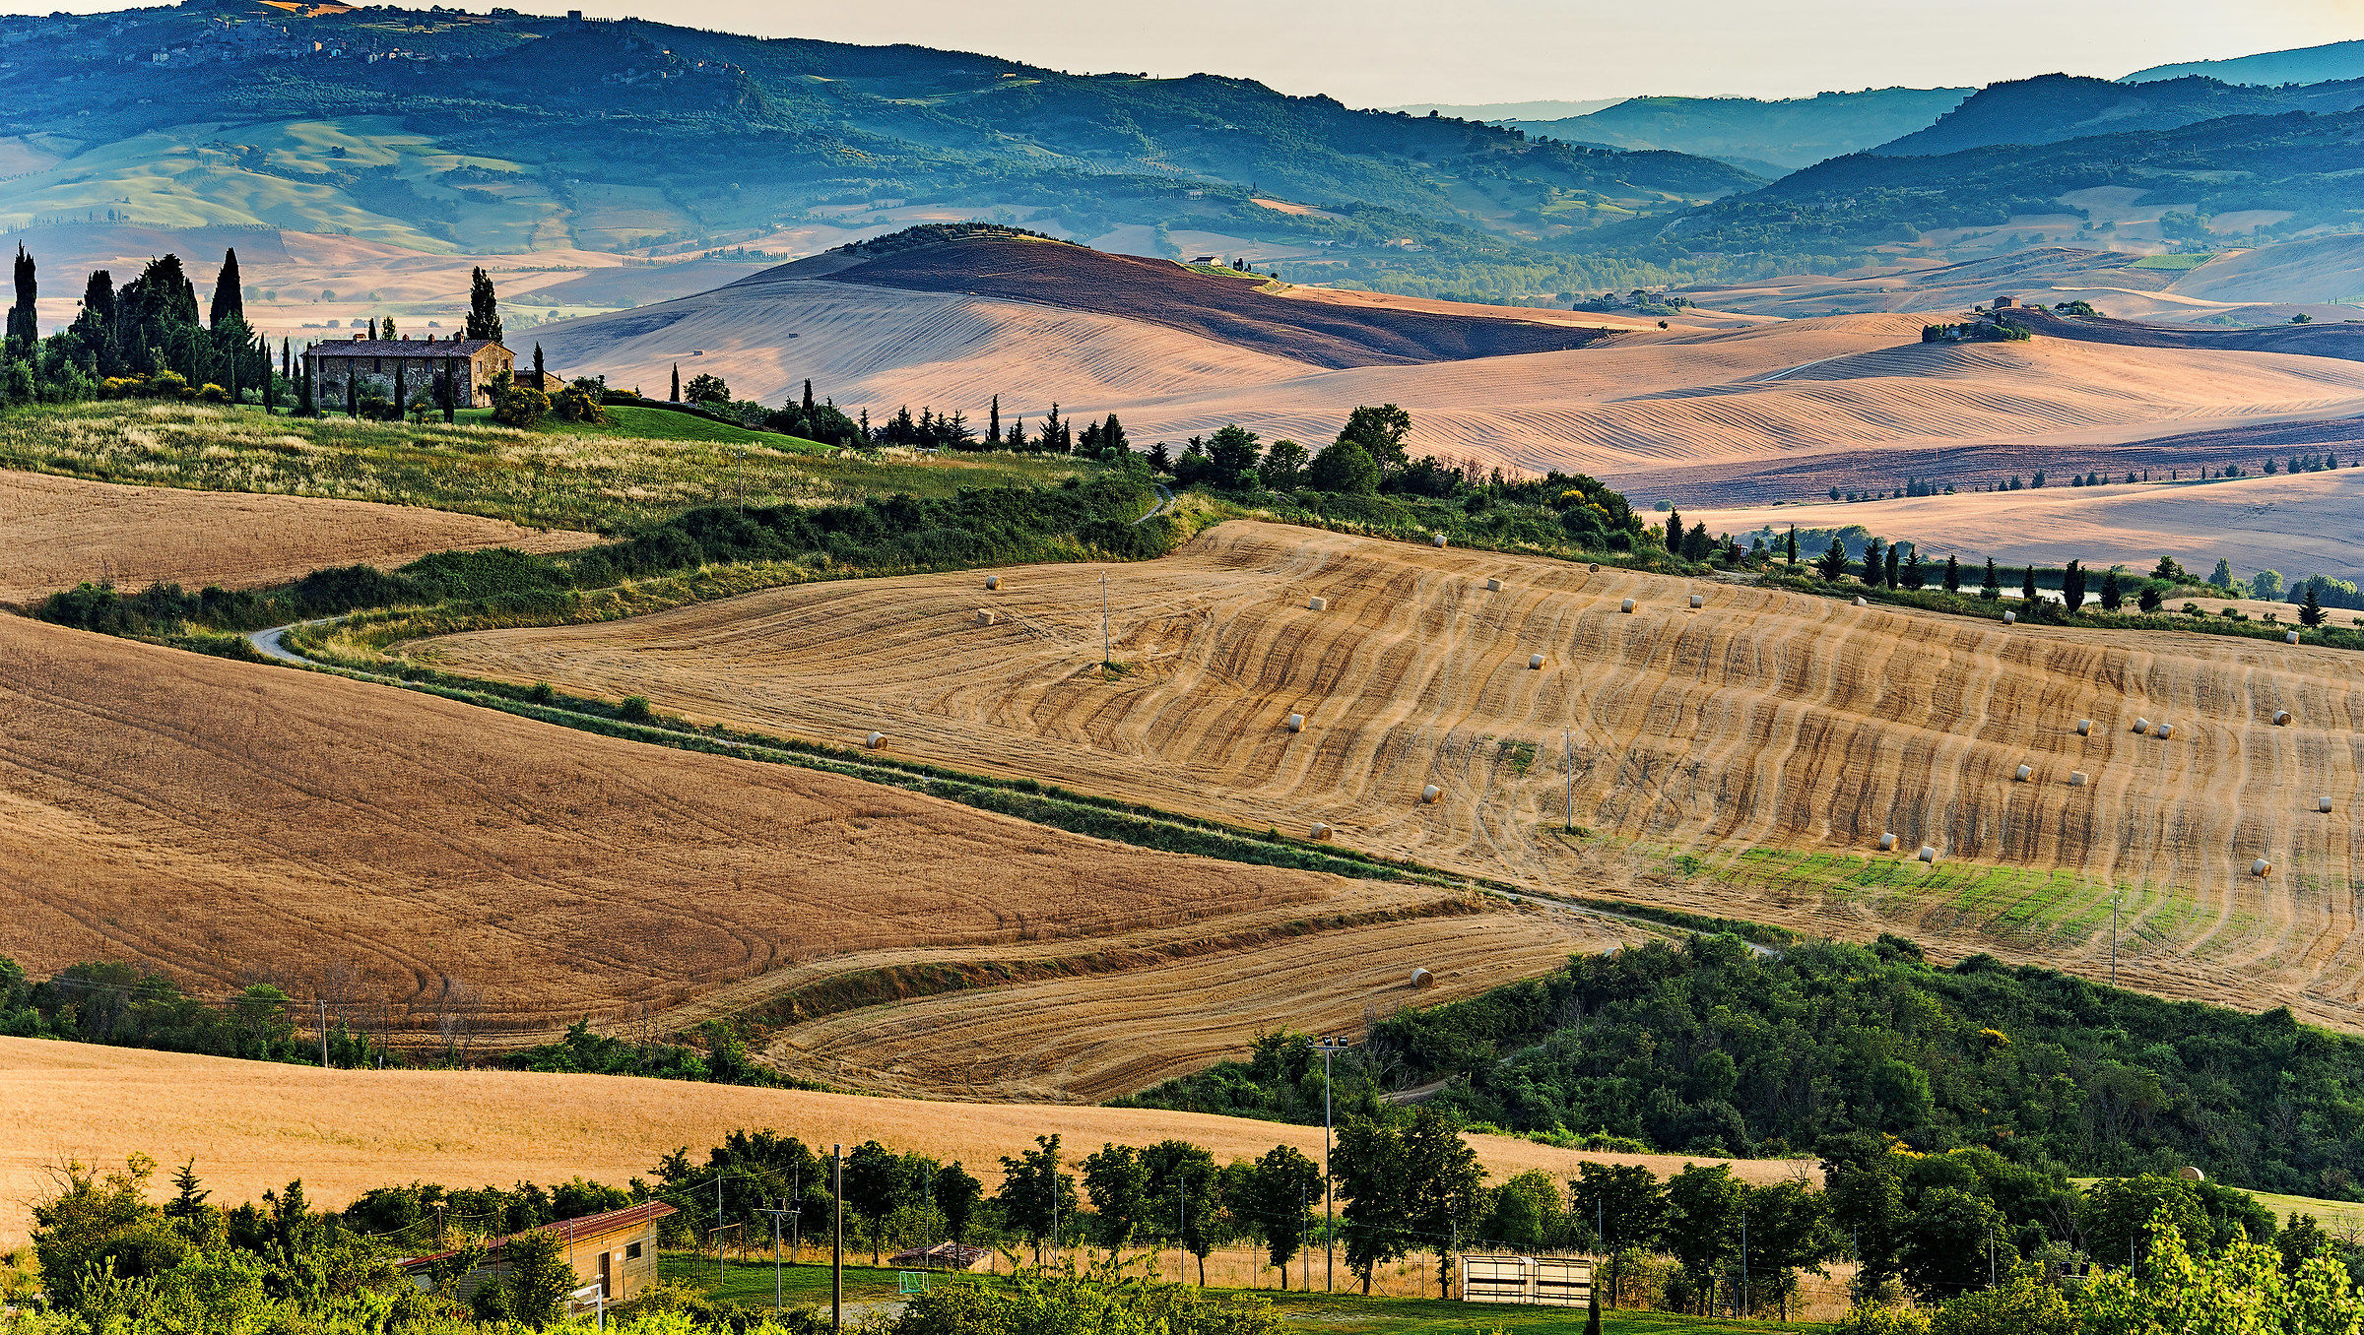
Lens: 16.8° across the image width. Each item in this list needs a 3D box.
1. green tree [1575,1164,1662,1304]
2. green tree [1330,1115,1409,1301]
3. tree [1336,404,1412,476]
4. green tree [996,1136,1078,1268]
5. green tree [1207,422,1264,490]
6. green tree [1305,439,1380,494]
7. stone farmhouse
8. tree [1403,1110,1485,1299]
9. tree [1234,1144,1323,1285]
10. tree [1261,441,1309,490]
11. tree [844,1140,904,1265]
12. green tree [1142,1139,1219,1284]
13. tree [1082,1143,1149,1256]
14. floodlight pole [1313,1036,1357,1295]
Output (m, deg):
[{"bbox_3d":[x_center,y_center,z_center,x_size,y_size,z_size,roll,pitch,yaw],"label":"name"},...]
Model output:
[{"bbox_3d":[20.779,27.079,382.000,4.310,7.080,4.310,0,4,0],"label":"green tree"},{"bbox_3d":[9.143,26.006,387.000,3.920,8.790,3.920,0,4,0],"label":"green tree"},{"bbox_3d":[24.213,-28.078,1015.000,9.830,10.580,9.830,0,4,0],"label":"tree"},{"bbox_3d":[-7.130,26.520,394.000,4.000,6.990,3.880,0,4,0],"label":"green tree"},{"bbox_3d":[6.626,-26.165,1000.000,7.260,8.800,7.260,0,4,0],"label":"green tree"},{"bbox_3d":[19.250,-23.900,960.000,9.070,7.080,8.800,0,4,0],"label":"green tree"},{"bbox_3d":[-94.050,-35.890,975.000,24.000,8.800,10.300,2,4,26],"label":"stone farmhouse"},{"bbox_3d":[12.544,25.872,386.000,4.180,9.170,4.180,0,4,0],"label":"tree"},{"bbox_3d":[4.730,26.740,390.500,4.320,6.930,4.190,0,4,0],"label":"tree"},{"bbox_3d":[12.792,-25.243,1000.000,5.990,6.490,5.990,0,4,0],"label":"tree"},{"bbox_3d":[-15.619,27.186,407.000,3.380,6.460,3.380,0,4,0],"label":"tree"},{"bbox_3d":[-0.050,26.620,391.000,3.790,7.120,3.670,0,4,0],"label":"green tree"},{"bbox_3d":[-3.260,26.690,392.500,3.350,6.790,3.250,0,4,0],"label":"tree"},{"bbox_3d":[7.333,24.016,388.000,2.150,12.500,0.500,1,4,22],"label":"floodlight pole"}]

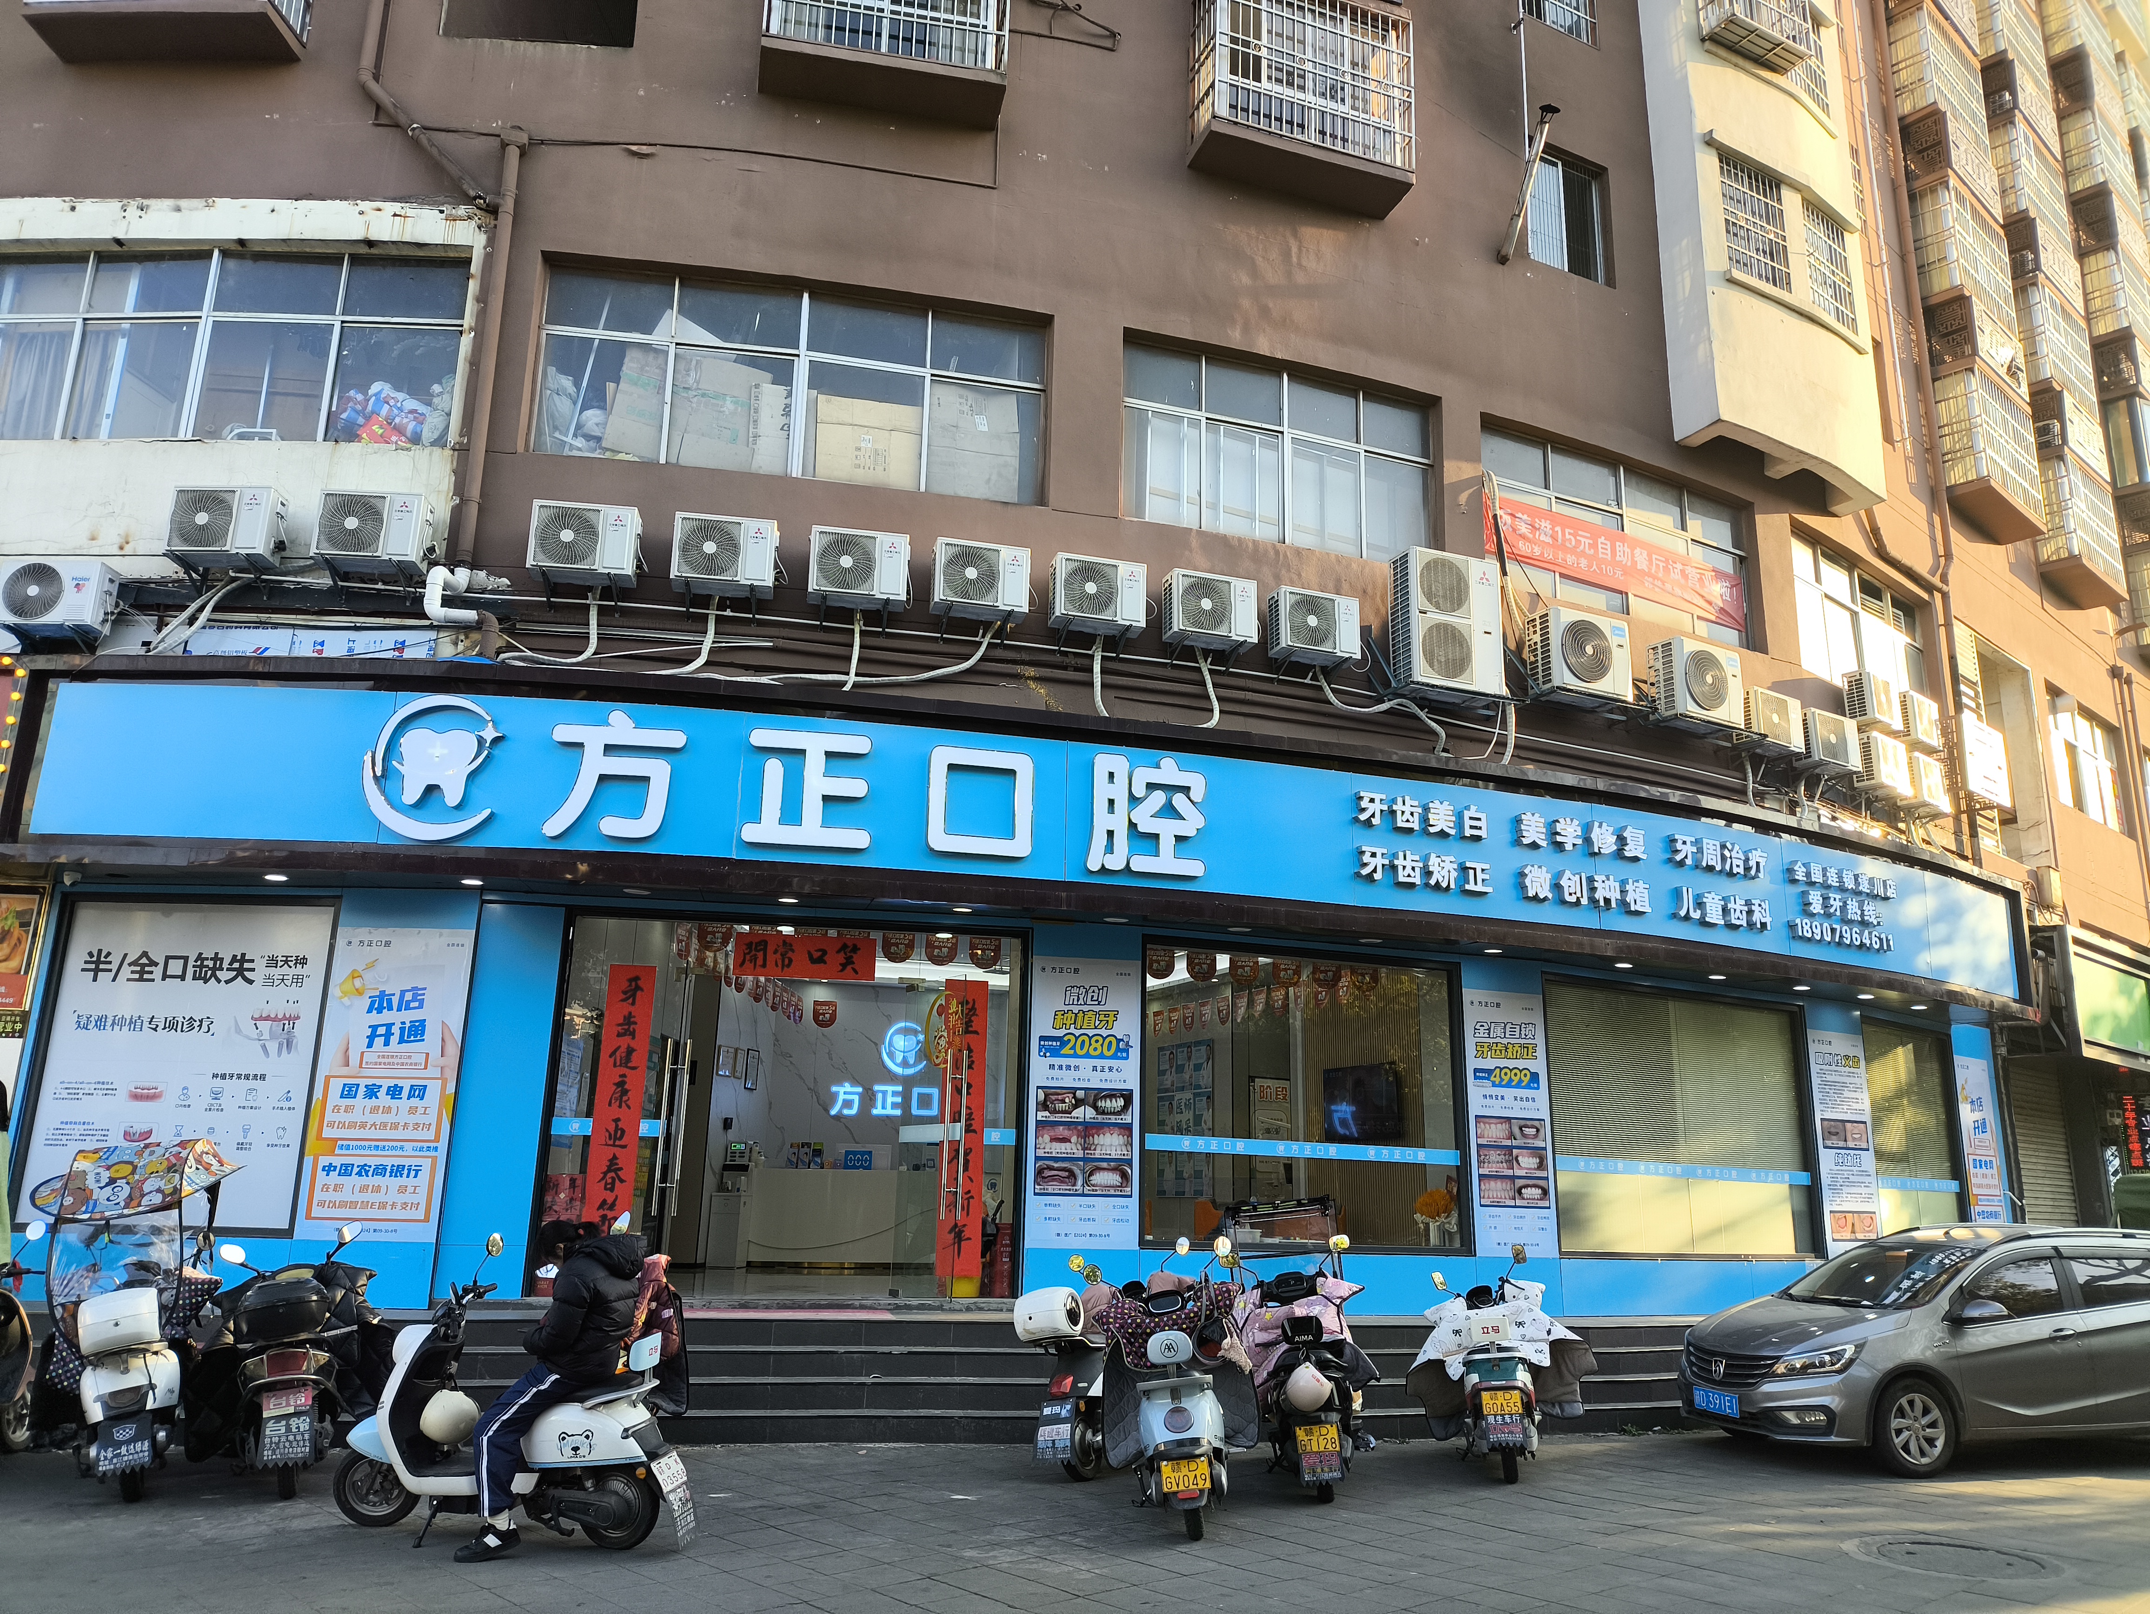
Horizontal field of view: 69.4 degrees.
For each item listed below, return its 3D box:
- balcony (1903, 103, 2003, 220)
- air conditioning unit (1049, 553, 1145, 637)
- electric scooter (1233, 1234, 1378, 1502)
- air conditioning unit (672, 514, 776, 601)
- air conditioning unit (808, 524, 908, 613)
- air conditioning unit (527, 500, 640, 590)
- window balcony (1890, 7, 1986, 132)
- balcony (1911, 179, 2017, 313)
[{"bbox_3d":[12.824,-9.164,22.736,1.950,0.950,0.650,14,-19,-39],"label":"balcony"},{"bbox_3d":[0.196,-1.767,13.005,0.773,0.553,0.268,6,-15,-15],"label":"air conditioning unit"},{"bbox_3d":[1.378,3.164,8.897,0.840,1.300,1.820,1,-15,2],"label":"electric scooter"},{"bbox_3d":[-2.821,-2.022,12.541,0.785,0.565,0.280,4,-15,-9],"label":"air conditioning unit"},{"bbox_3d":[-1.781,-1.956,12.802,0.785,0.565,0.280,4,-15,-9],"label":"air conditioning unit"},{"bbox_3d":[-3.854,-2.072,12.257,0.800,0.560,0.300,3,-15,-5],"label":"air conditioning unit"},{"bbox_3d":[12.841,-10.575,23.071,2.050,1.700,0.580,14,-19,-39],"label":"window balcony"},{"bbox_3d":[13.026,-7.886,22.724,2.077,1.920,0.558,14,-19,-39],"label":"balcony"}]

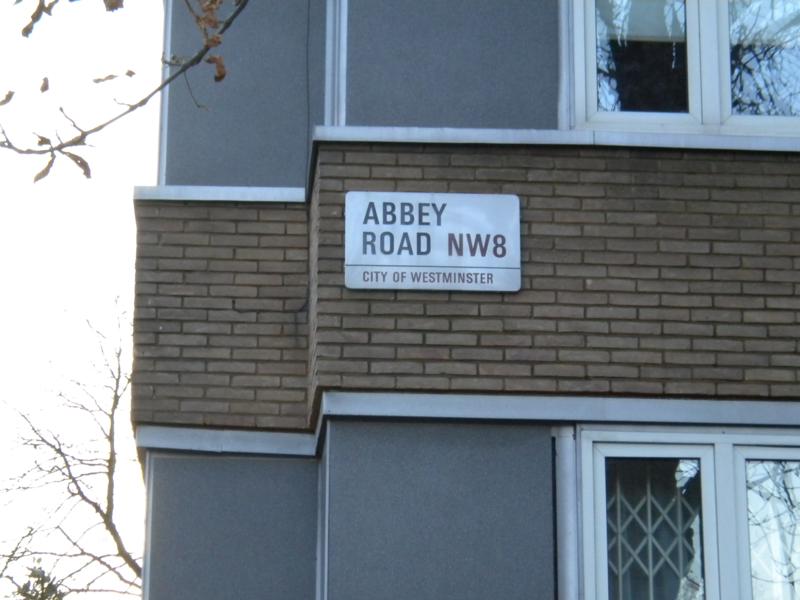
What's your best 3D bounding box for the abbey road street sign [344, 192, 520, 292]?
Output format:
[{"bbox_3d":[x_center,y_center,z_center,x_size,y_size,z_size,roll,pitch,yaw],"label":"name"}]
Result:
[{"bbox_3d":[0.143,-0.257,9.576,0.757,0.445,0.020,1,-18,-3],"label":"abbey road street sign"}]

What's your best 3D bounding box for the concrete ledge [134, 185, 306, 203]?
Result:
[{"bbox_3d":[-0.841,-0.475,10.406,0.805,0.069,0.130,1,-18,-3],"label":"concrete ledge"}]

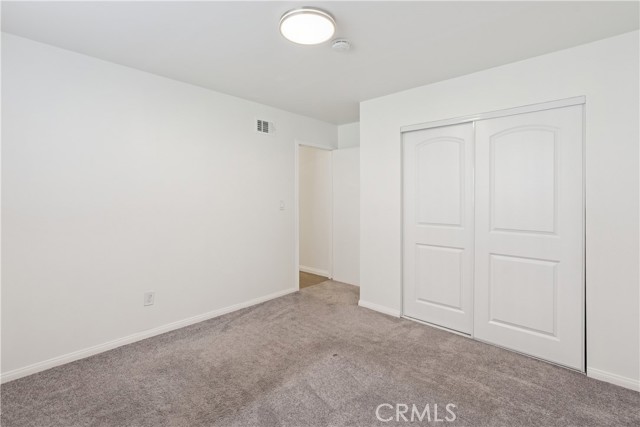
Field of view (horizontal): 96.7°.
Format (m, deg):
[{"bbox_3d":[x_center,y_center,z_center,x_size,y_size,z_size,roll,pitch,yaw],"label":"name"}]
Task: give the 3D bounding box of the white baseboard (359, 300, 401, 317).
[{"bbox_3d":[0.662,1.080,3.235,0.530,0.077,0.016,2,3,42],"label":"white baseboard"}]

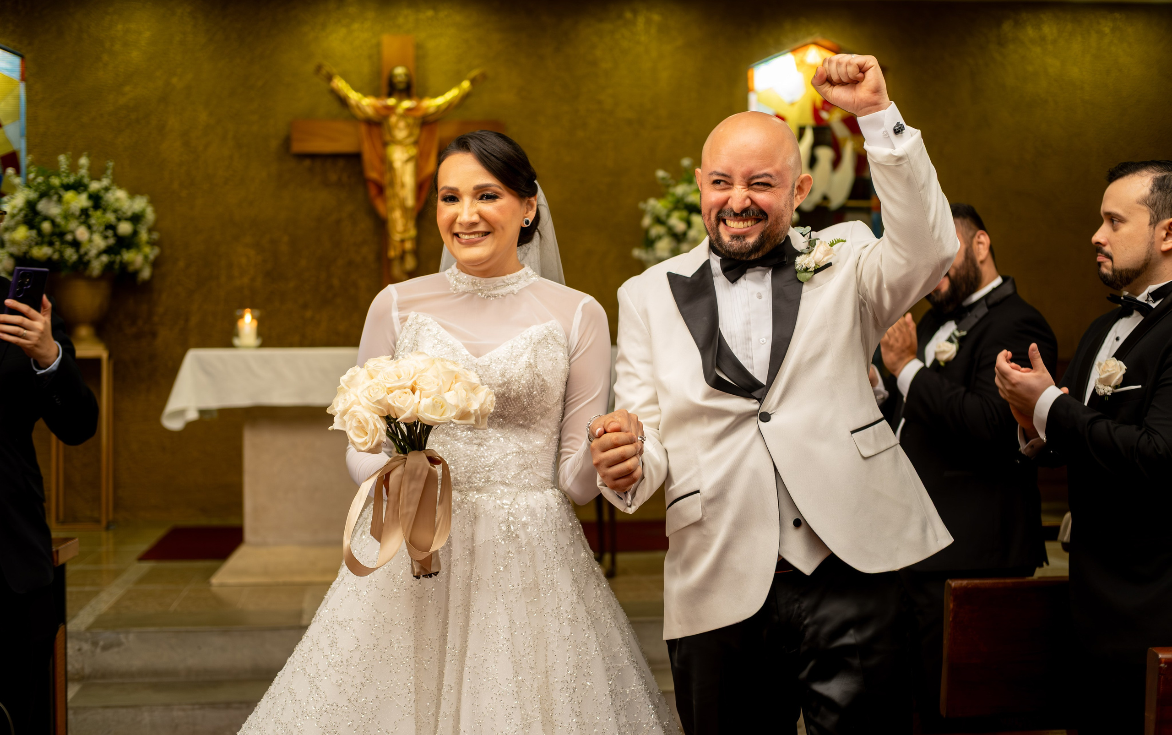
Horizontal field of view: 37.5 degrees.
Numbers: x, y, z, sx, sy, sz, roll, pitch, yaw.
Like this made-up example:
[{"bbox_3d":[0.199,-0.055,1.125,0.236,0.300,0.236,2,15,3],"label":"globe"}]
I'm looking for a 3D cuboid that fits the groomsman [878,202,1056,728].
[{"bbox_3d":[0.870,0.449,4.119,0.480,1.680,0.520,-2,3,-37],"label":"groomsman"}]

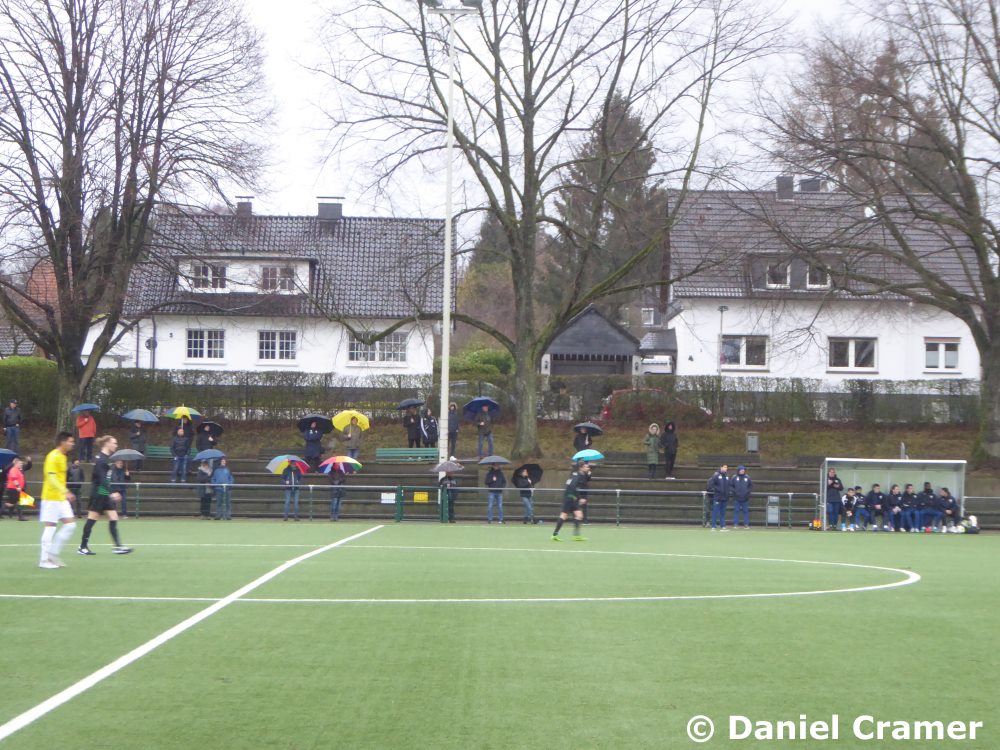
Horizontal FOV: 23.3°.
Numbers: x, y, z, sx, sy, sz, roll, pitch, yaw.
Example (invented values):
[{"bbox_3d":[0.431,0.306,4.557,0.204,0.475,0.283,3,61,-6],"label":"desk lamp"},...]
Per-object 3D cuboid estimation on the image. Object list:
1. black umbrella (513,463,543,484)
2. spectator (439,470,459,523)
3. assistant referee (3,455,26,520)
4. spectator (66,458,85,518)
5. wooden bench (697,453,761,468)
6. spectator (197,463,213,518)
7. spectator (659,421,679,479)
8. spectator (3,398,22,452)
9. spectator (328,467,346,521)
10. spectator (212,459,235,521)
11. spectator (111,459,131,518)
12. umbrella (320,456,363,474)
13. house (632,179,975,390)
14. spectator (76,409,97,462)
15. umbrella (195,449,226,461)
[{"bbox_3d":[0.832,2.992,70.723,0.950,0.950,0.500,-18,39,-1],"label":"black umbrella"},{"bbox_3d":[-1.522,3.513,71.700,0.580,1.710,0.420,1,-2,-11],"label":"spectator"},{"bbox_3d":[-13.191,3.101,66.000,0.600,1.730,0.500,0,-2,25],"label":"assistant referee"},{"bbox_3d":[-12.399,3.314,71.000,0.500,1.741,0.380,1,-2,-12],"label":"spectator"},{"bbox_3d":[7.309,2.733,77.200,2.000,0.460,0.500,1,-2,0],"label":"wooden bench"},{"bbox_3d":[-8.631,3.362,71.000,0.520,1.720,0.420,1,-2,-9],"label":"spectator"},{"bbox_3d":[5.194,2.309,74.800,0.550,1.780,0.400,1,-2,3],"label":"spectator"},{"bbox_3d":[-15.477,1.690,77.000,0.540,1.825,0.360,1,-2,-10],"label":"spectator"},{"bbox_3d":[-4.762,3.438,71.000,0.500,1.697,0.400,1,-2,-5],"label":"spectator"},{"bbox_3d":[-8.097,3.354,71.000,0.620,1.794,0.400,2,-2,-18],"label":"spectator"},{"bbox_3d":[-11.078,3.341,70.800,0.550,1.720,0.400,1,-2,-6],"label":"spectator"},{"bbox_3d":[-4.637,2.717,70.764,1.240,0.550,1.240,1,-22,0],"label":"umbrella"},{"bbox_3d":[13.000,-2.900,101.000,13.000,9.600,8.800,1,-2,0],"label":"house"},{"bbox_3d":[-13.010,1.904,76.300,0.600,1.682,0.420,1,-2,-8],"label":"spectator"},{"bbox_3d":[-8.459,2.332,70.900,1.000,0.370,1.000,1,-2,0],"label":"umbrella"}]

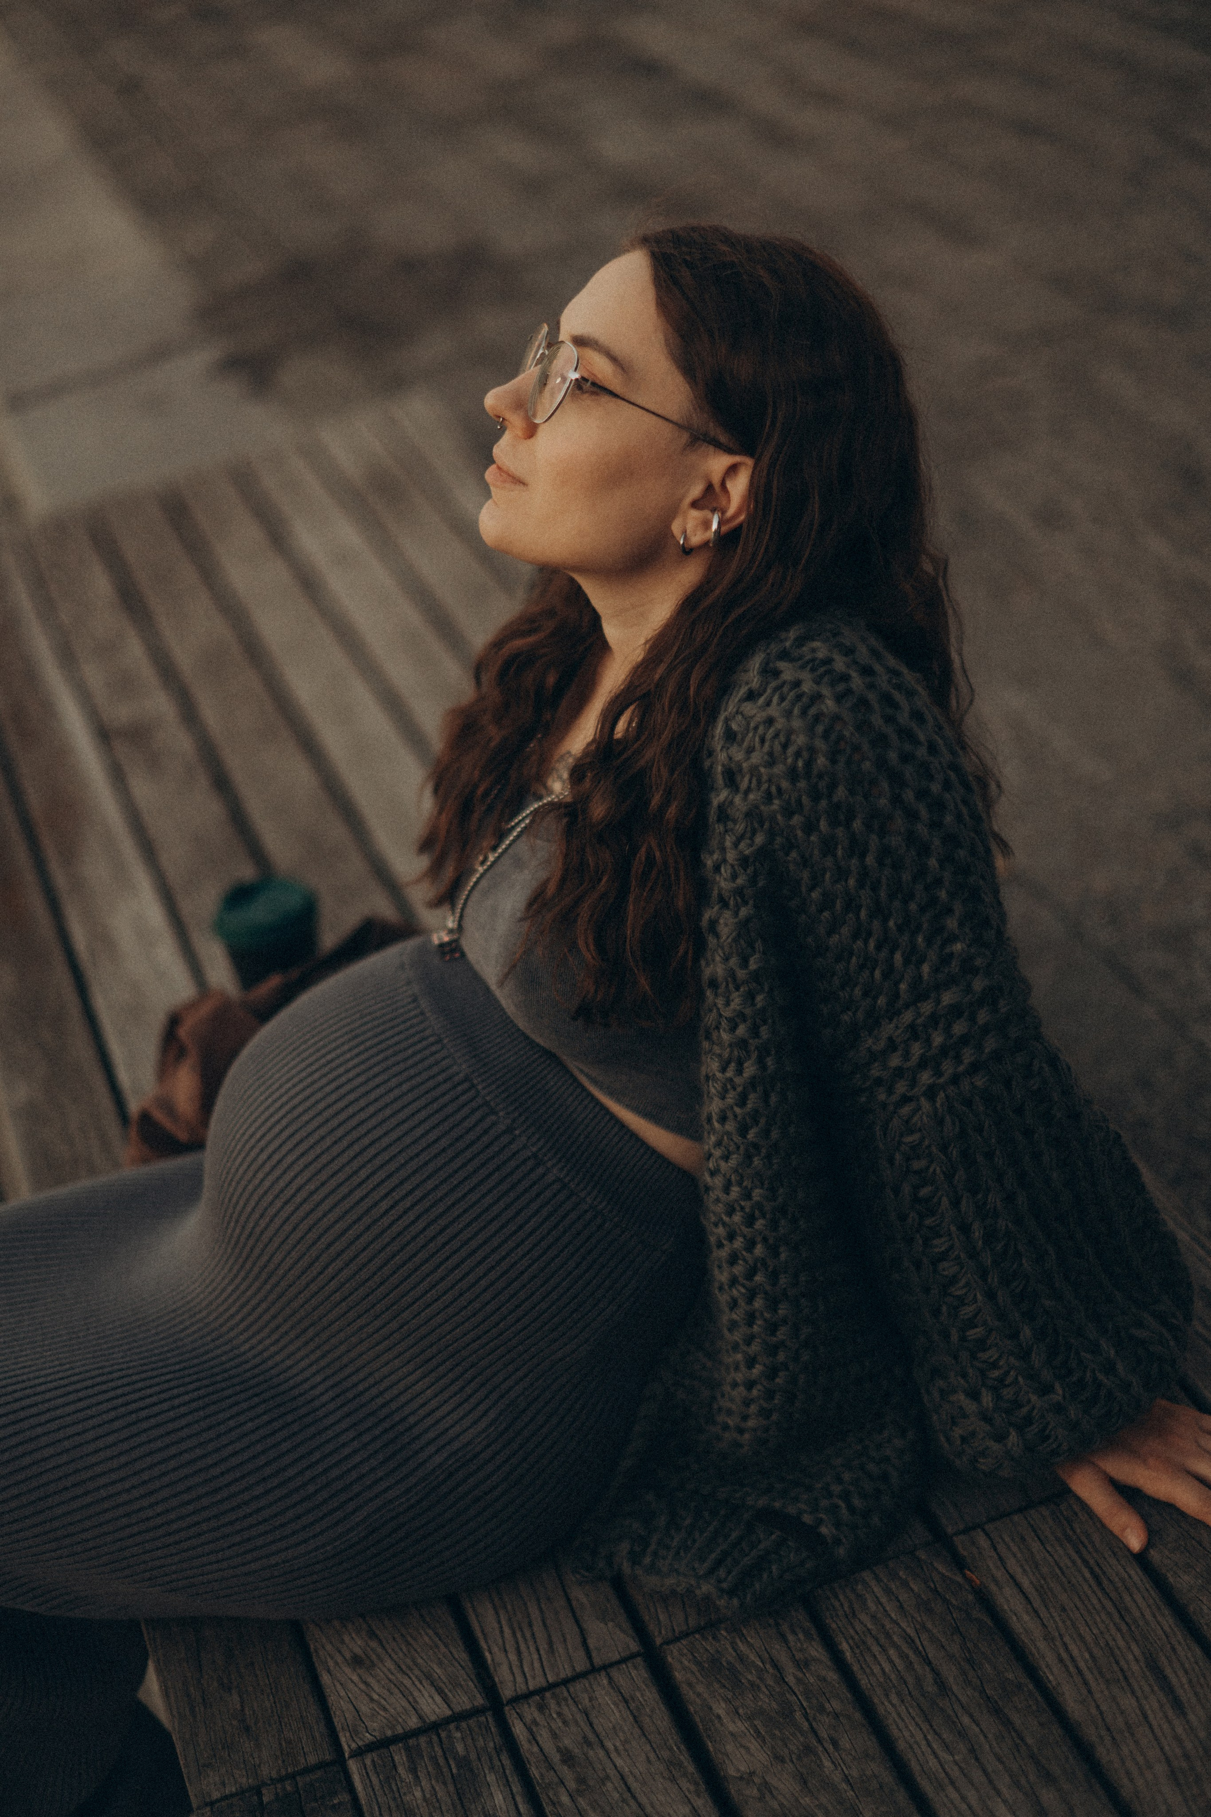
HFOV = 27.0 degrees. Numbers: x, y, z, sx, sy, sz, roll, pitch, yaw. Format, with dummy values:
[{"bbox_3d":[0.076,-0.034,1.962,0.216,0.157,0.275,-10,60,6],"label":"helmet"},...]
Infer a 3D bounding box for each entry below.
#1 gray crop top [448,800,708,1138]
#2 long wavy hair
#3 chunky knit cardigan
[{"bbox_3d":[0.022,-0.026,1.637,0.267,0.353,0.343,-4,29,-20],"label":"gray crop top"},{"bbox_3d":[0.056,-0.178,1.557,0.378,0.474,0.292,-14,32,-15],"label":"long wavy hair"},{"bbox_3d":[0.077,0.013,1.658,0.418,0.615,0.585,-12,32,-16],"label":"chunky knit cardigan"}]

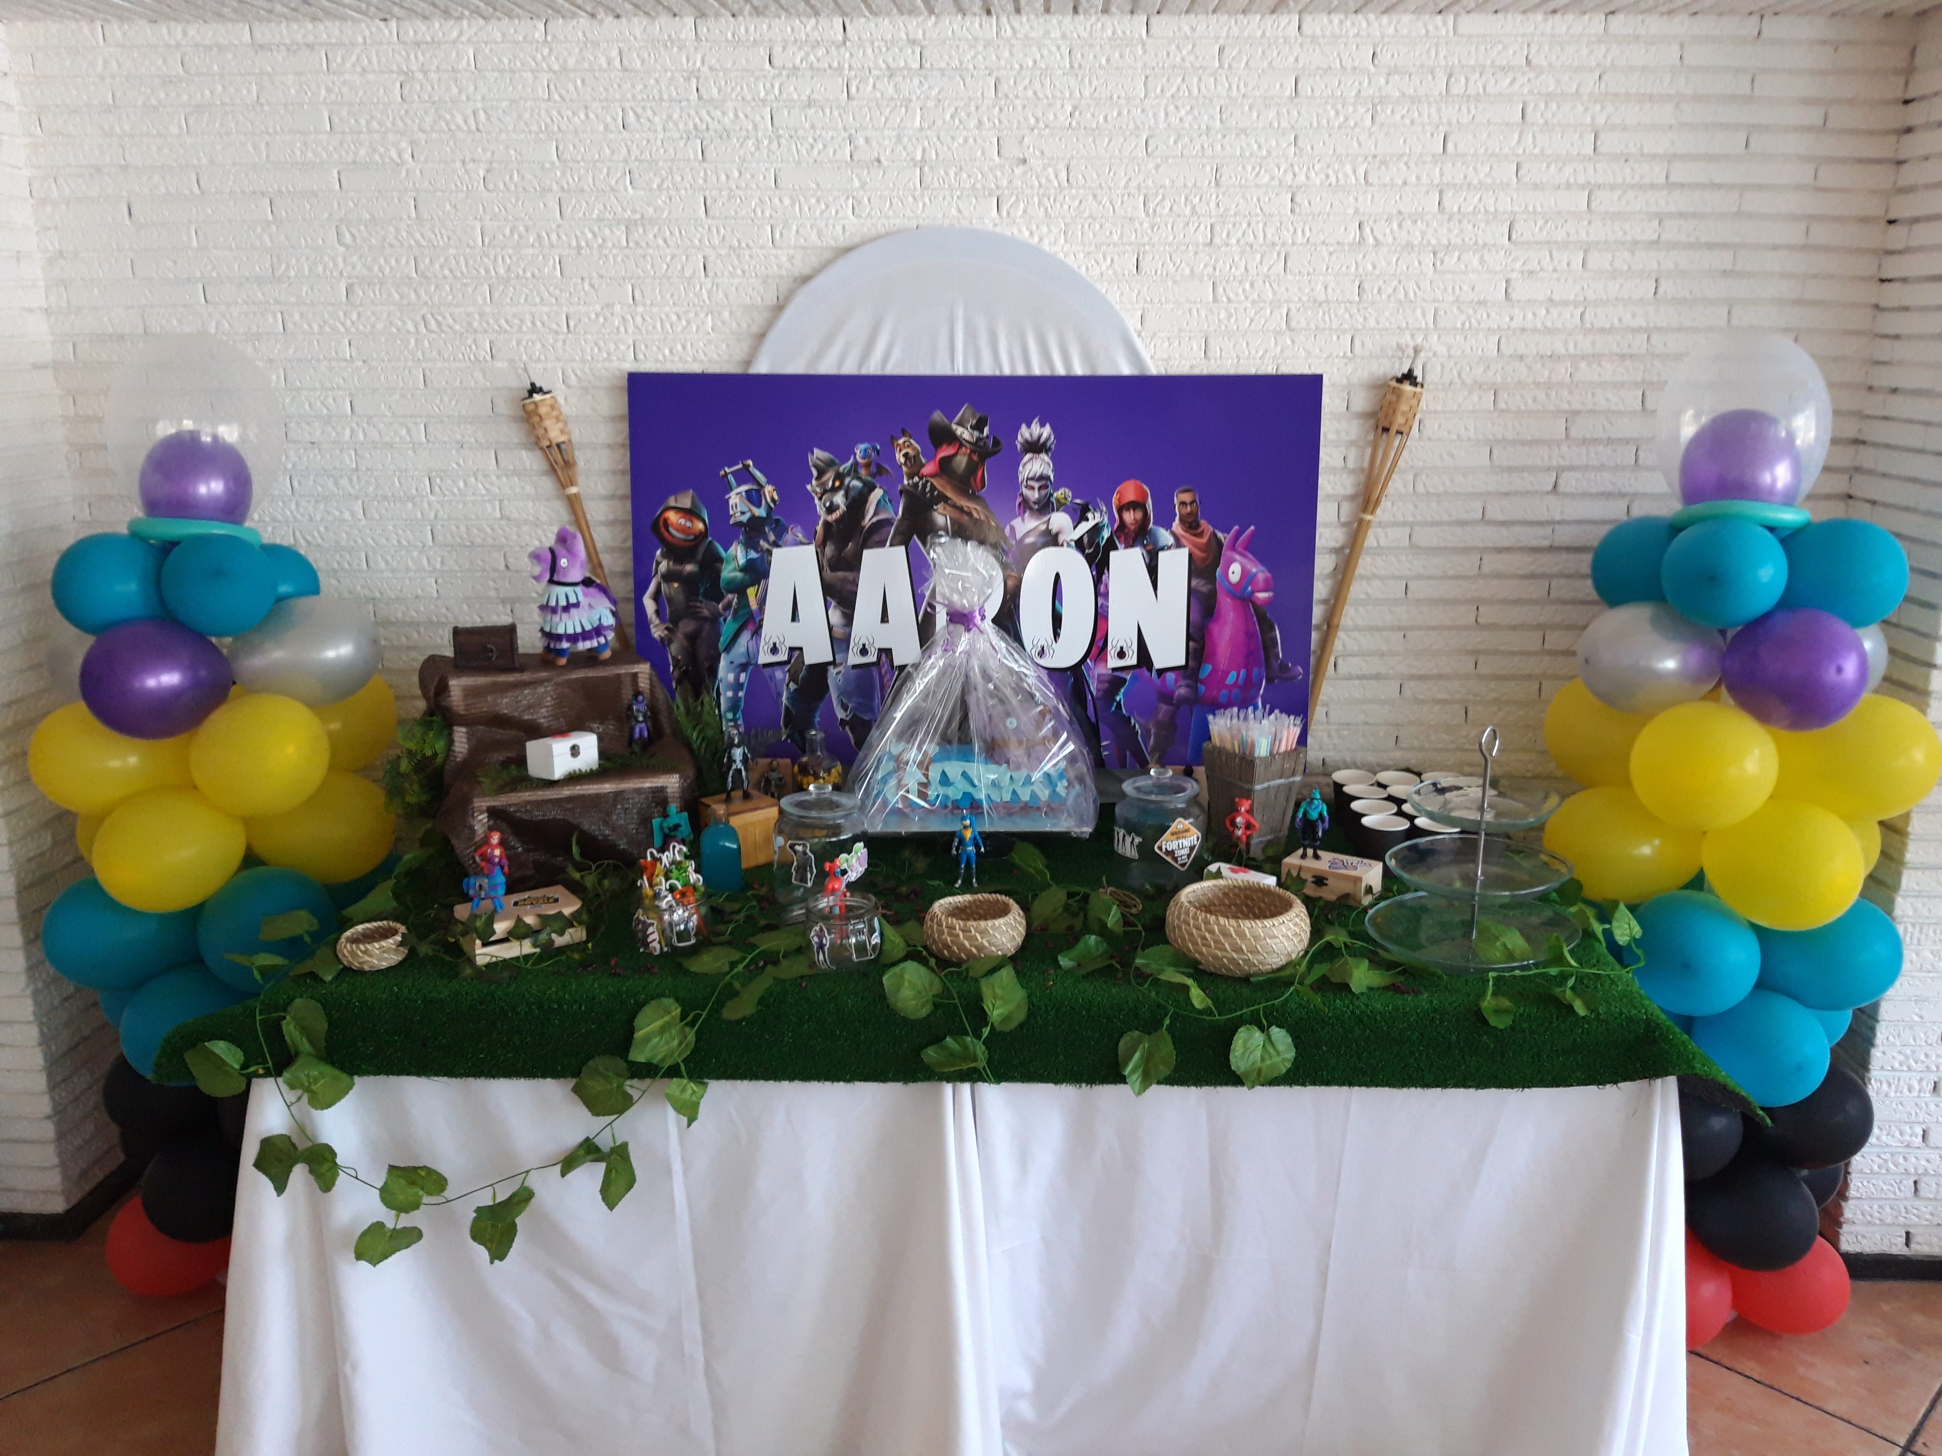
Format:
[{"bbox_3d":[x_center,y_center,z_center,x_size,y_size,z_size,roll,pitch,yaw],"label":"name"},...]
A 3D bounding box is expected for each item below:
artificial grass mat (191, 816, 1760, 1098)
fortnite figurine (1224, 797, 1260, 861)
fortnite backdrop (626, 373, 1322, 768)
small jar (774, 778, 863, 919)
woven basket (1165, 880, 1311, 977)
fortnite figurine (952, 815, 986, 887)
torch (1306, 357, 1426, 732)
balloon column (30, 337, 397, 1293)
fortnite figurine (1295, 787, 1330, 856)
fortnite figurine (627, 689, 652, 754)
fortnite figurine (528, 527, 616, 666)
[{"bbox_3d":[-0.020,0.299,2.228,2.060,0.160,0.820,0,14,0],"label":"artificial grass mat"},{"bbox_3d":[0.421,0.154,2.247,0.052,0.099,0.034,4,15,15],"label":"fortnite figurine"},{"bbox_3d":[0.004,-0.253,2.422,1.129,0.651,0.020,0,9,1],"label":"fortnite backdrop"},{"bbox_3d":[-0.215,0.171,2.074,0.135,0.194,0.135,0,14,0],"label":"small jar"},{"bbox_3d":[0.344,0.261,1.878,0.187,0.072,0.187,0,14,0],"label":"woven basket"},{"bbox_3d":[-0.001,0.184,2.192,0.050,0.109,0.036,3,15,12],"label":"fortnite figurine"},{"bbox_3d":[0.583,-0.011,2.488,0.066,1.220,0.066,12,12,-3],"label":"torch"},{"bbox_3d":[-1.110,0.180,2.263,0.550,1.520,0.540,0,14,-1],"label":"balloon column"},{"bbox_3d":[0.502,0.140,2.130,0.050,0.106,0.032,2,14,8],"label":"fortnite figurine"},{"bbox_3d":[-0.535,-0.009,2.352,0.042,0.108,0.034,0,14,0],"label":"fortnite figurine"},{"bbox_3d":[-0.639,-0.216,2.349,0.130,0.215,0.090,-7,16,-24],"label":"fortnite figurine"}]

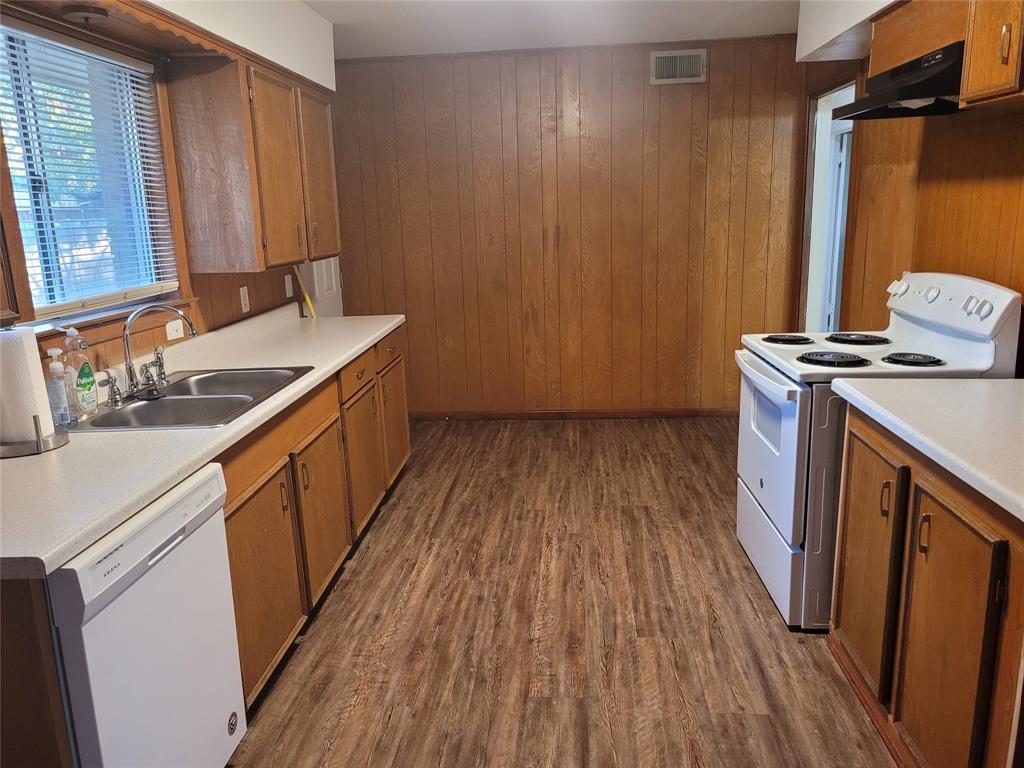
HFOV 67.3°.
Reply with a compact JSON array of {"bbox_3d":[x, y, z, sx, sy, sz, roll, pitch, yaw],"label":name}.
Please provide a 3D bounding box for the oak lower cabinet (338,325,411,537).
[{"bbox_3d":[-0.959,0.187,3.906,0.610,0.823,1.220,-1,13,5],"label":"oak lower cabinet"}]

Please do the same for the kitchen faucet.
[{"bbox_3d":[-1.184,-0.123,2.611,0.265,0.288,0.170,-1,13,5],"label":"kitchen faucet"}]

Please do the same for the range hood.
[{"bbox_3d":[1.446,-1.017,2.612,0.460,0.150,0.750,-1,13,5],"label":"range hood"}]

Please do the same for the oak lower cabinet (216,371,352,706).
[{"bbox_3d":[-1.049,0.459,2.736,0.610,0.823,1.170,-1,13,5],"label":"oak lower cabinet"}]

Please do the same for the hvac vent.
[{"bbox_3d":[1.063,-2.025,4.912,0.353,0.201,0.025,-1,13,5],"label":"hvac vent"}]

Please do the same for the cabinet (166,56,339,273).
[{"bbox_3d":[-1.149,-0.991,3.628,0.325,0.826,1.077,-1,13,5],"label":"cabinet"}]

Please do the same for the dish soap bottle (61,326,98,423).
[{"bbox_3d":[-1.289,-0.032,2.283,0.057,0.264,0.085,-1,13,5],"label":"dish soap bottle"}]

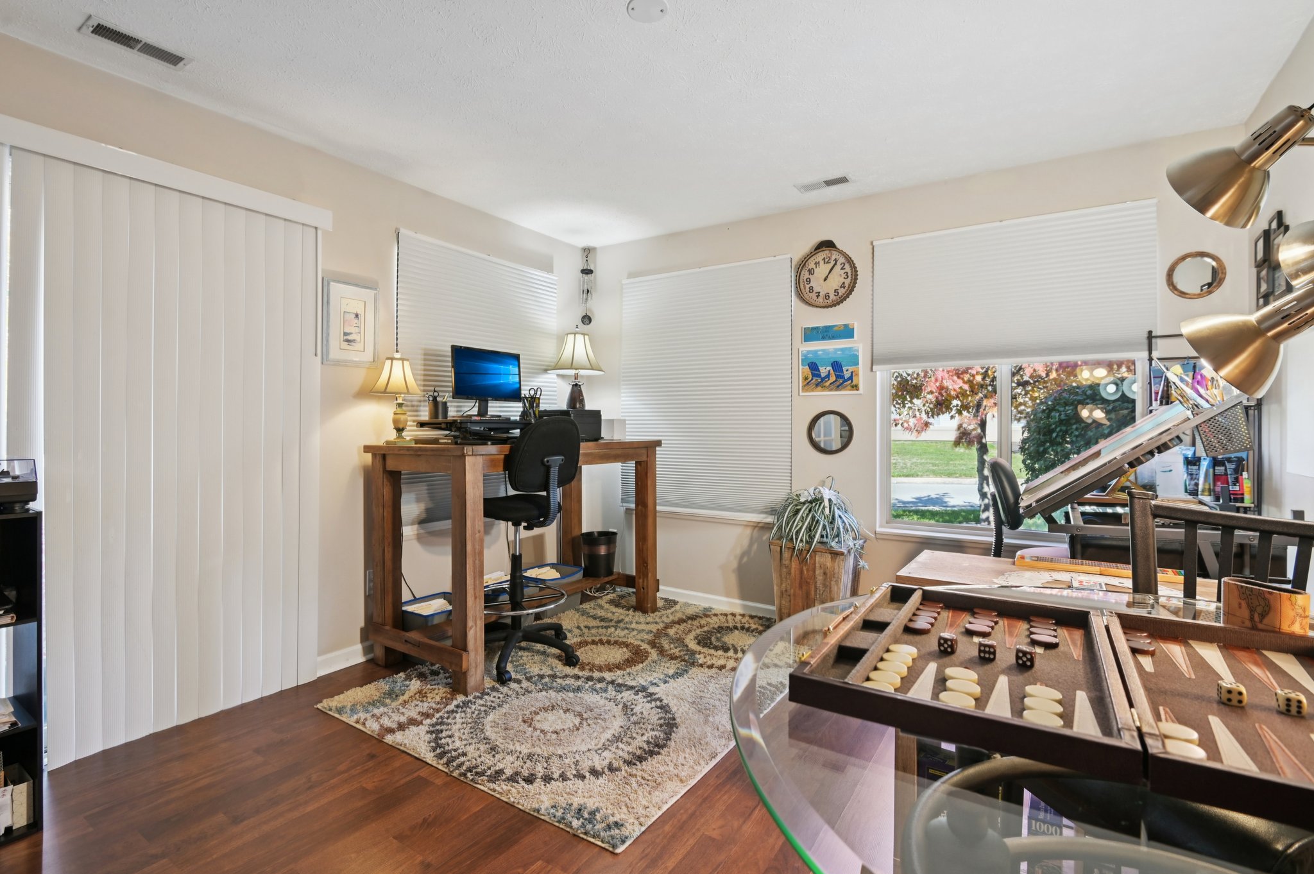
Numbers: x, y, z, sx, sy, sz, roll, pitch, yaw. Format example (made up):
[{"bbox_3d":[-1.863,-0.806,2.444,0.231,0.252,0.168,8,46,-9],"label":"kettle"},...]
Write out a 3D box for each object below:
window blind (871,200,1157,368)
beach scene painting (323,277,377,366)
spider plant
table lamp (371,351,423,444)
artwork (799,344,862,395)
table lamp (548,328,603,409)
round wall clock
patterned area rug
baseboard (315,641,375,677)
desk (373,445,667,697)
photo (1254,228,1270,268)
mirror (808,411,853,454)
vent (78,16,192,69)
[{"bbox_3d":[1.684,-0.706,2.864,1.190,0.700,0.050,1,1,32],"label":"window blind"},{"bbox_3d":[-1.488,-0.545,2.840,0.022,0.401,0.269,0,1,35],"label":"beach scene painting"},{"bbox_3d":[0.877,0.460,3.147,0.430,0.460,0.410,1,1,32],"label":"spider plant"},{"bbox_3d":[-1.263,-0.189,2.860,0.253,0.453,0.253,1,1,35],"label":"table lamp"},{"bbox_3d":[0.988,-0.382,3.332,0.355,0.280,0.020,1,1,32],"label":"artwork"},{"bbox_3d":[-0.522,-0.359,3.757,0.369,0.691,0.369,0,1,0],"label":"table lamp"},{"bbox_3d":[0.954,-0.933,3.327,0.350,0.385,0.060,1,1,32],"label":"round wall clock"},{"bbox_3d":[-0.174,1.108,2.867,1.576,0.022,2.071,0,1,34],"label":"patterned area rug"},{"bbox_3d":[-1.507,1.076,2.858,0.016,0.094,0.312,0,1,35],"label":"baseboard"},{"bbox_3d":[-0.710,0.573,3.315,0.771,1.083,1.513,0,1,34],"label":"desk"},{"bbox_3d":[2.296,-0.710,2.213,0.022,0.113,0.120,1,1,35],"label":"photo"},{"bbox_3d":[1.006,-0.024,3.383,0.260,0.256,0.022,0,1,30],"label":"mirror"},{"bbox_3d":[-1.750,-1.322,1.971,0.136,0.018,0.278,0,1,35],"label":"vent"}]

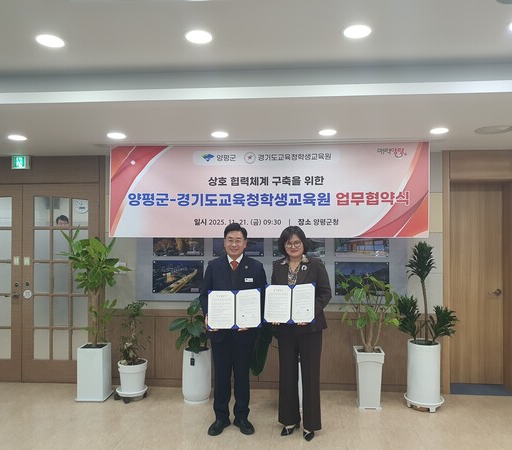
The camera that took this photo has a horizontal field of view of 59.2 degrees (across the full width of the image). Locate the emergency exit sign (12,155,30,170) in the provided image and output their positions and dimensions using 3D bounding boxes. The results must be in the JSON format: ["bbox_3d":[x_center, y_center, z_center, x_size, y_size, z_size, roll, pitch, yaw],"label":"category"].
[{"bbox_3d":[-2.497,-0.659,4.798,0.151,0.149,0.086,0,0,4],"label":"emergency exit sign"}]

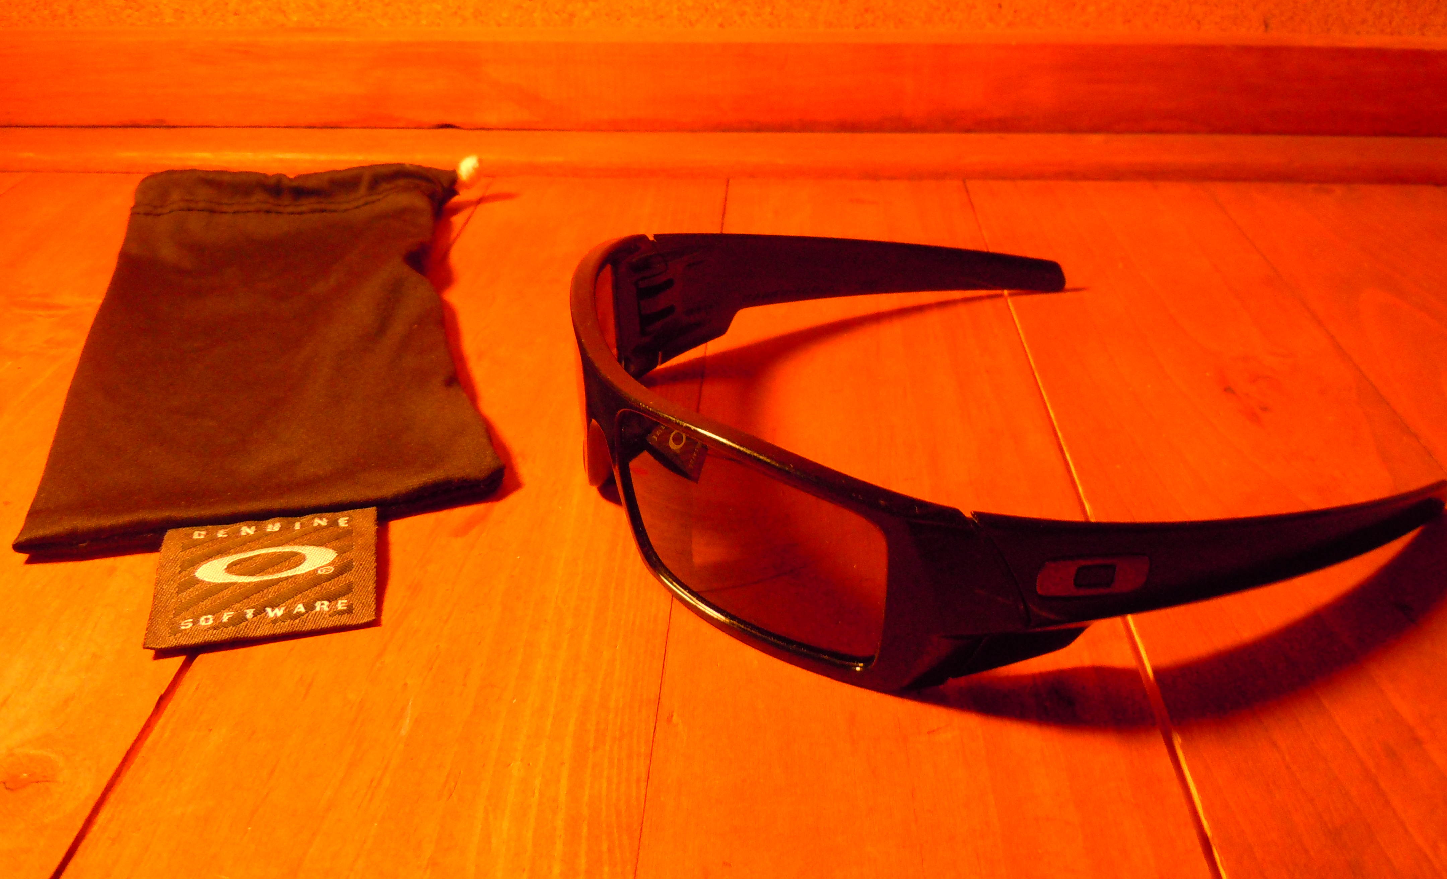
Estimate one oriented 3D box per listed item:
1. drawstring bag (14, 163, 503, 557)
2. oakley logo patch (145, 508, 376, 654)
[{"bbox_3d":[-0.116,-0.038,0.330,0.096,0.014,0.202,-8,31,-13],"label":"drawstring bag"},{"bbox_3d":[-0.083,0.024,0.229,0.038,0.004,0.038,-6,31,-10],"label":"oakley logo patch"}]

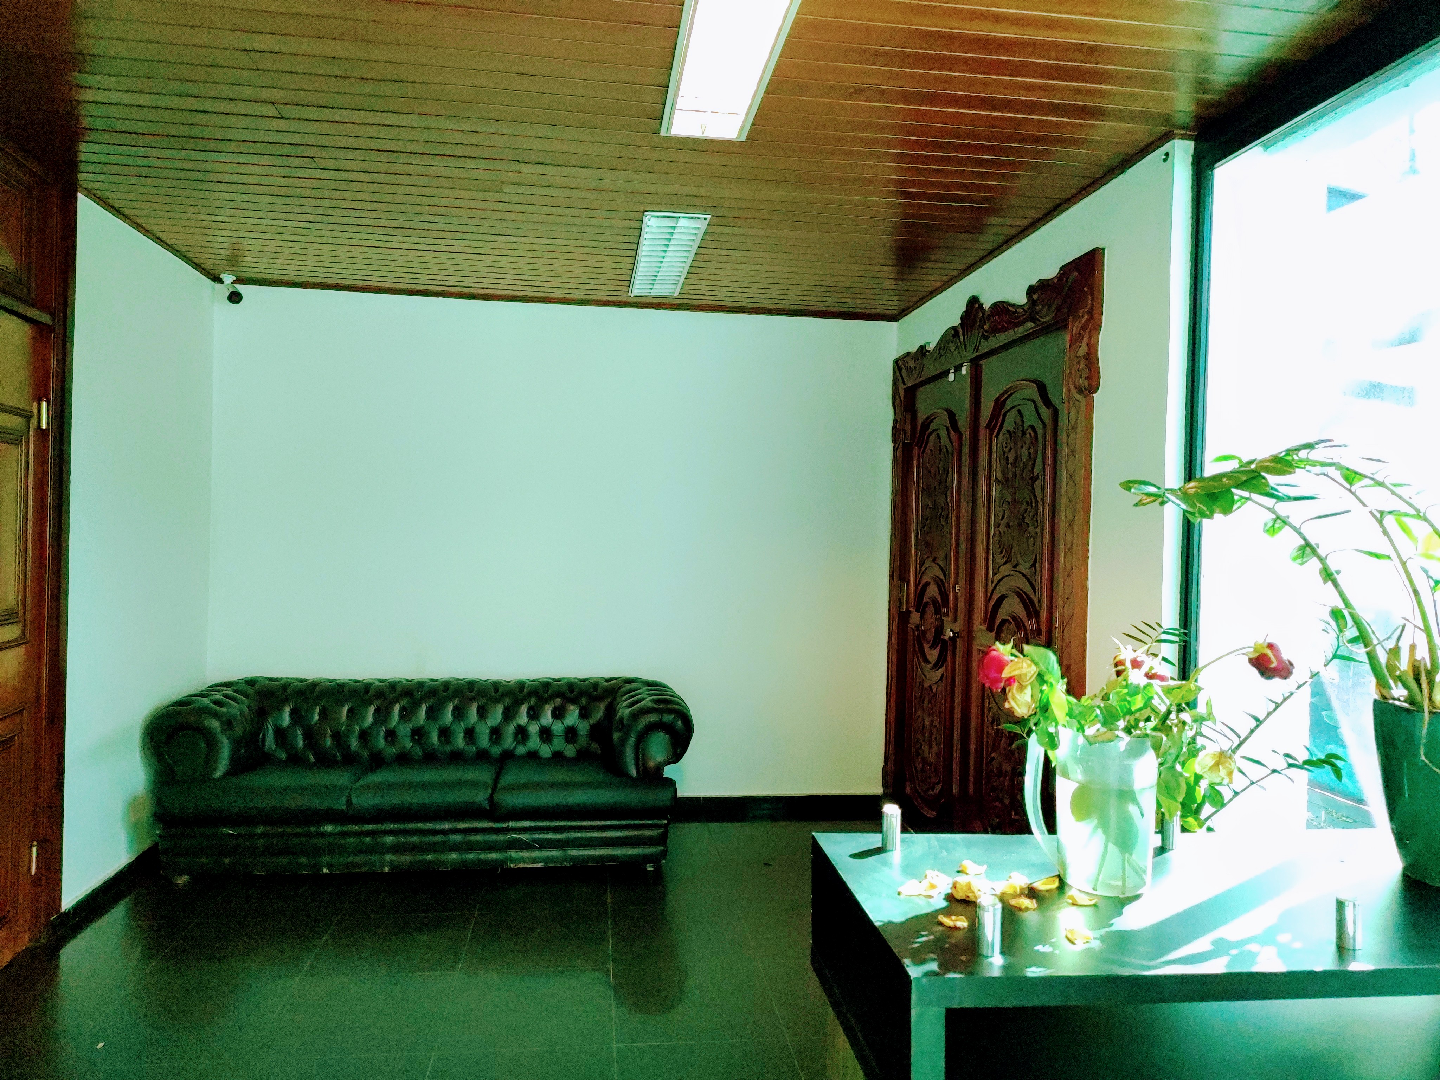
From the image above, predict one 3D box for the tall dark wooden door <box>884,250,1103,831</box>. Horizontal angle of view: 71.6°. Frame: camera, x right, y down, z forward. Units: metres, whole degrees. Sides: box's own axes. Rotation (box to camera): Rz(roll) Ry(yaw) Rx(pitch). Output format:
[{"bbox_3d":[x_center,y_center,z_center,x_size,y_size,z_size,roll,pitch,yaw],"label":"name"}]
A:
[{"bbox_3d":[0.982,0.241,4.042,0.099,2.416,2.124,1,1,-7],"label":"tall dark wooden door"}]

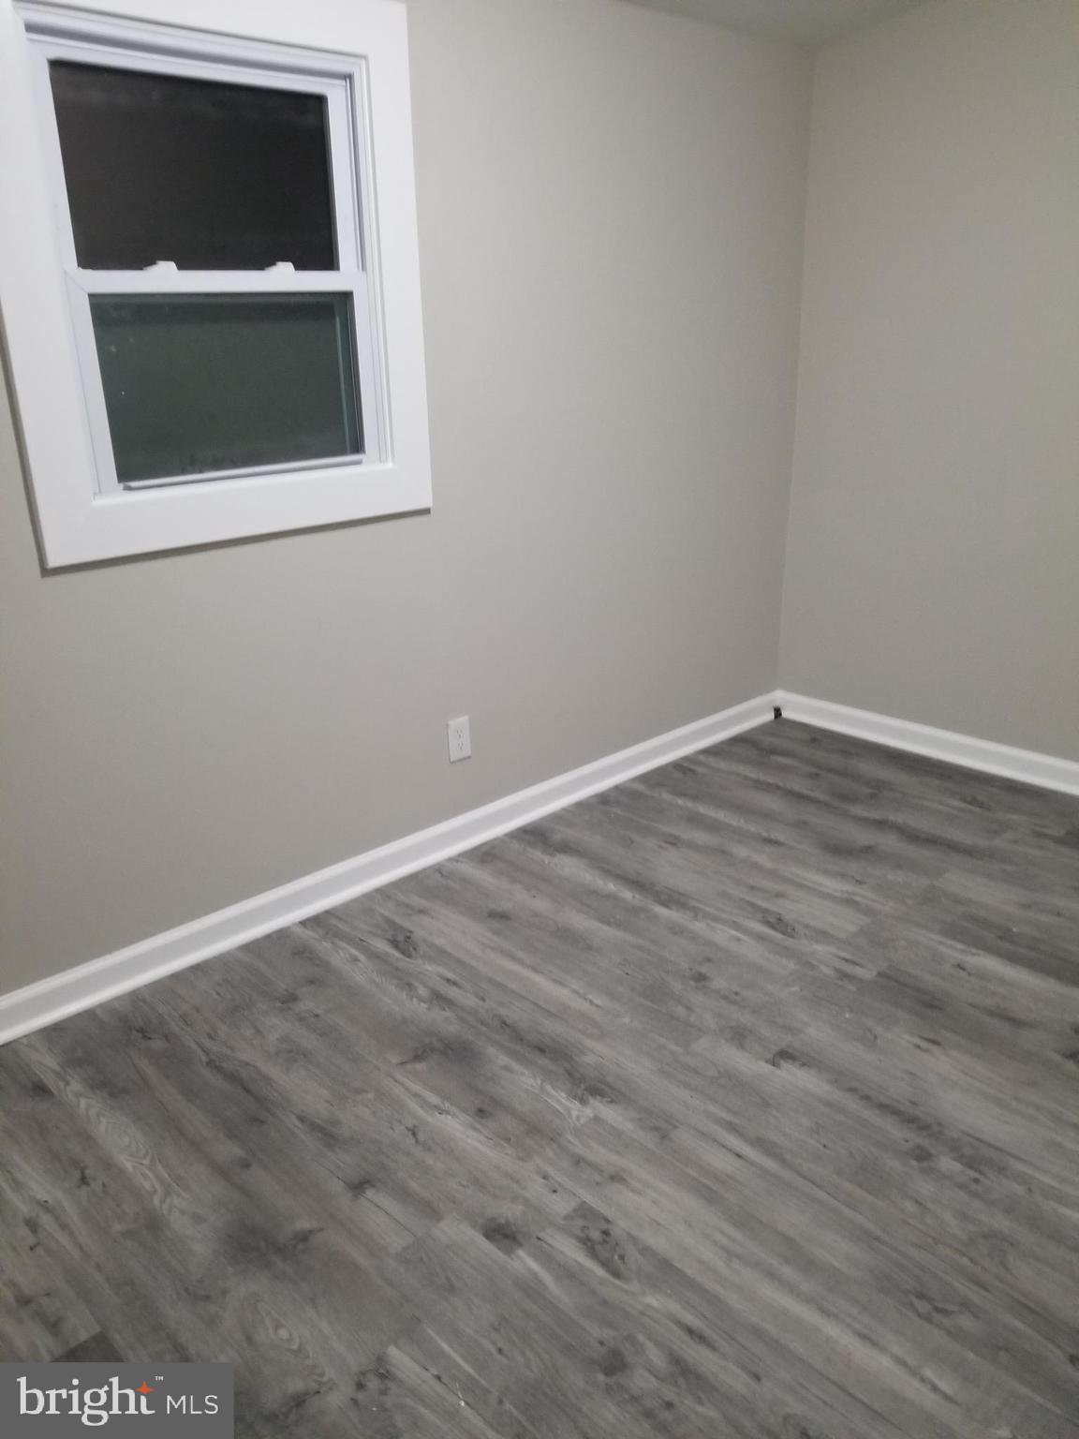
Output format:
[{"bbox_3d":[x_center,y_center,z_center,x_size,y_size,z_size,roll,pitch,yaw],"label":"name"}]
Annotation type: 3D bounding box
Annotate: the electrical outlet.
[{"bbox_3d":[-0.218,0.053,2.940,0.072,0.119,0.010,-19,26,-40],"label":"electrical outlet"}]

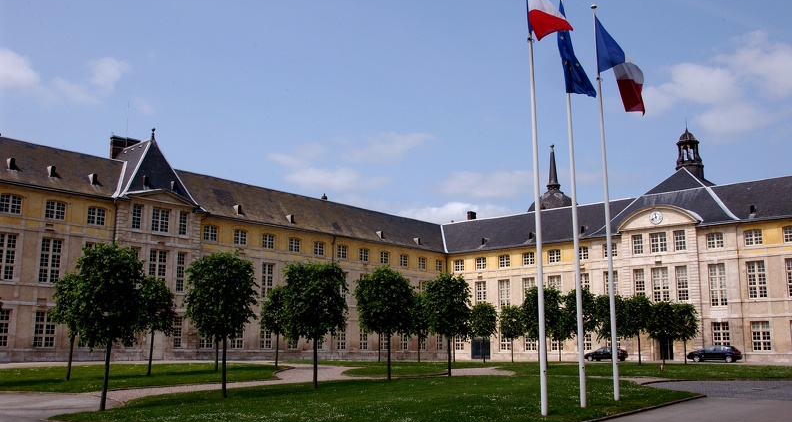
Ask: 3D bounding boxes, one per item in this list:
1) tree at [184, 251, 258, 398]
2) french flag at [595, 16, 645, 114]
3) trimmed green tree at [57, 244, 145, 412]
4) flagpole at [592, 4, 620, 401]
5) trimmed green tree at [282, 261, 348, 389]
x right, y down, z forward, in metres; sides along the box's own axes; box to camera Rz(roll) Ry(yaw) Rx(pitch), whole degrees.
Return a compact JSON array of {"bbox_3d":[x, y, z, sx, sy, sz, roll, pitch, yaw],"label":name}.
[{"bbox_3d":[-5.650,3.660,23.500,2.400,4.720,2.400,0,-11,0],"label":"tree"},{"bbox_3d":[6.900,-4.520,22.250,1.600,3.000,0.800,0,-11,0],"label":"french flag"},{"bbox_3d":[-8.380,3.260,20.600,2.350,4.720,2.350,0,-11,0],"label":"trimmed green tree"},{"bbox_3d":[6.240,-0.570,21.450,0.170,12.050,0.170,0,-11,0],"label":"flagpole"},{"bbox_3d":[-2.970,4.140,26.400,2.400,4.600,2.400,0,-11,0],"label":"trimmed green tree"}]

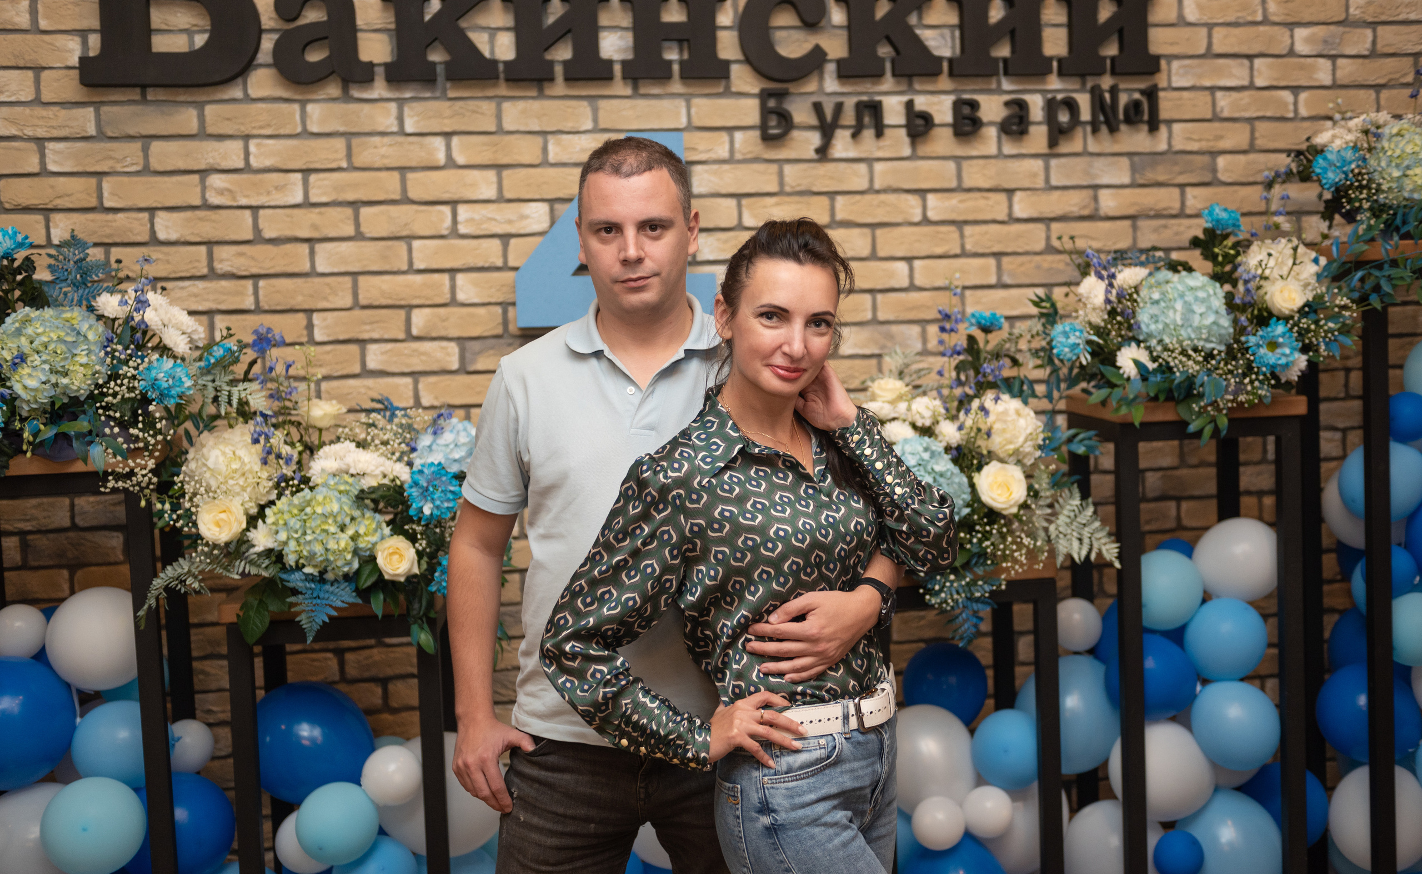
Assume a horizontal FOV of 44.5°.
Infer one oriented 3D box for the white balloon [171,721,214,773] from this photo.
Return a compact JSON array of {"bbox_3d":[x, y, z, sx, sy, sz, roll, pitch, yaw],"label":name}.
[{"bbox_3d":[-1.001,0.593,3.330,0.100,0.104,0.105,-3,3,-17],"label":"white balloon"}]

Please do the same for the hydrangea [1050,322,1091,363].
[{"bbox_3d":[0.653,-0.174,3.159,0.077,0.075,0.065,0,4,32],"label":"hydrangea"}]

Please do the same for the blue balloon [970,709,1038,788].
[{"bbox_3d":[0.634,0.658,3.661,0.175,0.171,0.173,-3,4,-10],"label":"blue balloon"}]

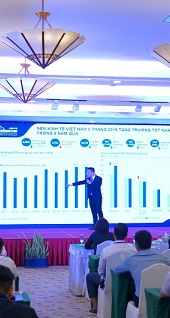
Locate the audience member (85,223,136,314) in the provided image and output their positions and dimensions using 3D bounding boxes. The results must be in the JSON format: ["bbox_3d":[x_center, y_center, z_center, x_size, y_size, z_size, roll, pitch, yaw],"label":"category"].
[{"bbox_3d":[0.411,1.498,8.010,0.586,1.283,0.858,1,-3,-14],"label":"audience member"}]

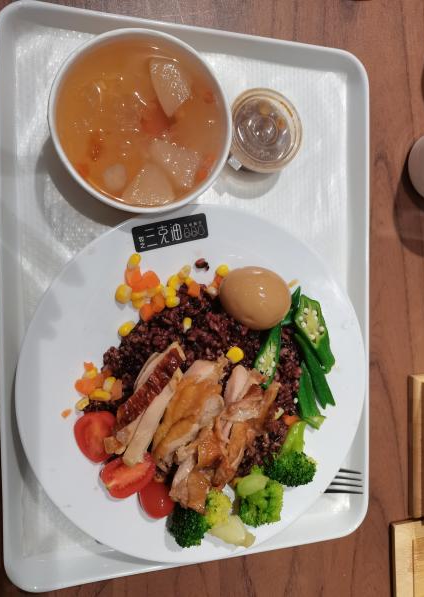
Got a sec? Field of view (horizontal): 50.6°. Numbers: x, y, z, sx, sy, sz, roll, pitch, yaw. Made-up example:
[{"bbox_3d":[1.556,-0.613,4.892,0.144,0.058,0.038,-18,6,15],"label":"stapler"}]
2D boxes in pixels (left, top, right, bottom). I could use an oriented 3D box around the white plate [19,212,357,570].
[{"bbox_3d":[-0.005,0.067,0.362,0.280,0.025,0.280,0,92,-15],"label":"white plate"}]

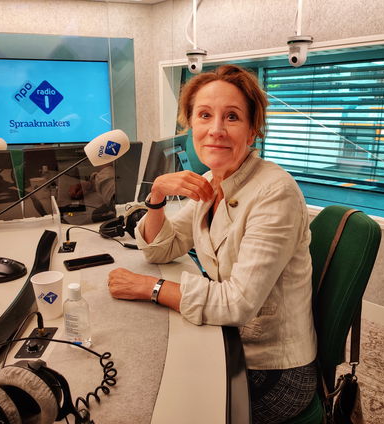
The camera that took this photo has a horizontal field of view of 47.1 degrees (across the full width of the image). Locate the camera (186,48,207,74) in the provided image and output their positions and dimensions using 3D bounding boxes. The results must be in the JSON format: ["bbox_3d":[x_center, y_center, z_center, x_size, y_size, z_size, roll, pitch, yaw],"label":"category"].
[{"bbox_3d":[0.034,-1.096,3.218,0.150,0.175,0.155,4,14,17],"label":"camera"}]

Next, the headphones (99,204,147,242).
[{"bbox_3d":[-0.250,0.028,1.653,0.200,0.100,0.180,-2,14,-10],"label":"headphones"}]

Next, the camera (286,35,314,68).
[{"bbox_3d":[0.629,-0.933,2.564,0.150,0.175,0.155,11,17,38],"label":"camera"}]

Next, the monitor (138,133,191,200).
[{"bbox_3d":[-0.103,-0.211,2.197,0.100,0.320,0.520,19,18,12],"label":"monitor"}]

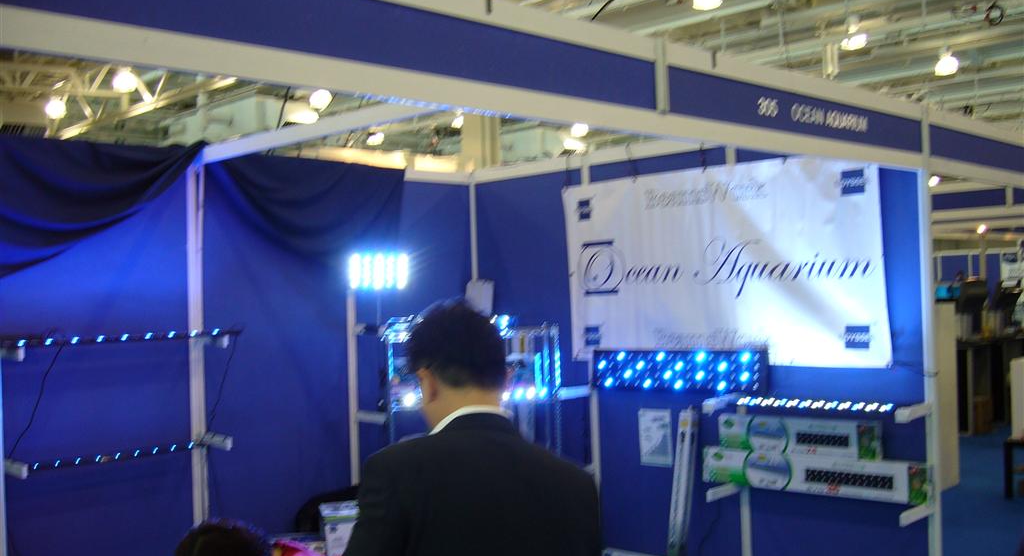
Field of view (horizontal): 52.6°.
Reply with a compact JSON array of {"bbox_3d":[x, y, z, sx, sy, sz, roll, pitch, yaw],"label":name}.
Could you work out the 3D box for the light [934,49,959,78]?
[{"bbox_3d":[10.220,-5.069,24.353,0.500,0.580,0.500,-3,-1,44],"label":"light"}]

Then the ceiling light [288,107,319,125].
[{"bbox_3d":[-5.352,-4.191,26.705,0.550,0.450,0.700,-3,-1,44],"label":"ceiling light"}]

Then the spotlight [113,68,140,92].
[{"bbox_3d":[-8.542,-4.365,22.883,0.500,0.520,0.500,-3,-1,44],"label":"spotlight"}]

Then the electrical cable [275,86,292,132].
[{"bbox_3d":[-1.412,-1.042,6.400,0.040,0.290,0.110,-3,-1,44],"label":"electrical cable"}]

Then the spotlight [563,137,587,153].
[{"bbox_3d":[2.011,-4.296,33.320,0.550,0.480,0.650,-3,-1,44],"label":"spotlight"}]

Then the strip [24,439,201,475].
[{"bbox_3d":[-1.851,0.834,4.869,0.040,0.035,0.910,-3,-1,44],"label":"strip"}]

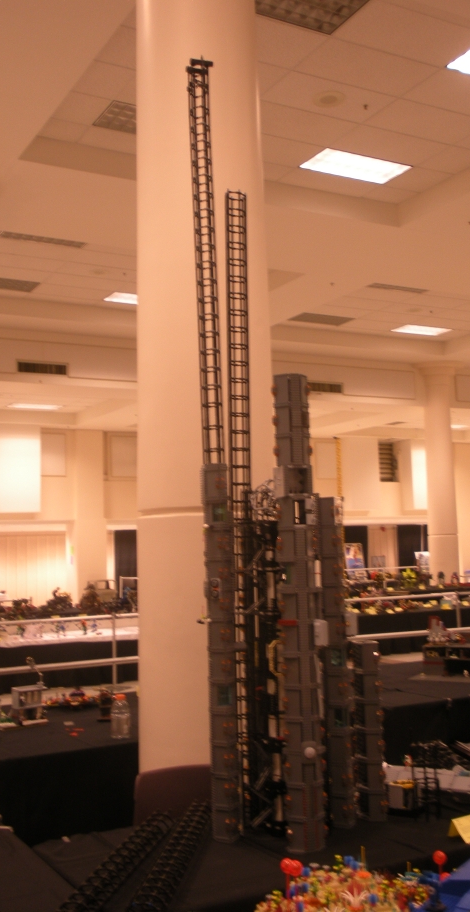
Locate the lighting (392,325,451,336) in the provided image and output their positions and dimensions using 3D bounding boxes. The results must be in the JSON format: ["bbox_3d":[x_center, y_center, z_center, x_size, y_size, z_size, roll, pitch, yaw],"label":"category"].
[{"bbox_3d":[3.737,-2.475,18.848,1.220,0.080,0.610,1,-7,-29],"label":"lighting"}]

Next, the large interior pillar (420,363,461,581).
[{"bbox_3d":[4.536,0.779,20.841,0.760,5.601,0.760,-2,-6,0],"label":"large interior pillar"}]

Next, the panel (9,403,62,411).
[{"bbox_3d":[-4.374,-1.106,21.007,1.220,0.080,0.610,1,-7,-29],"label":"panel"}]

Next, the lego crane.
[{"bbox_3d":[0.115,-0.086,3.116,0.485,2.570,0.375,-2,-6,0],"label":"lego crane"}]

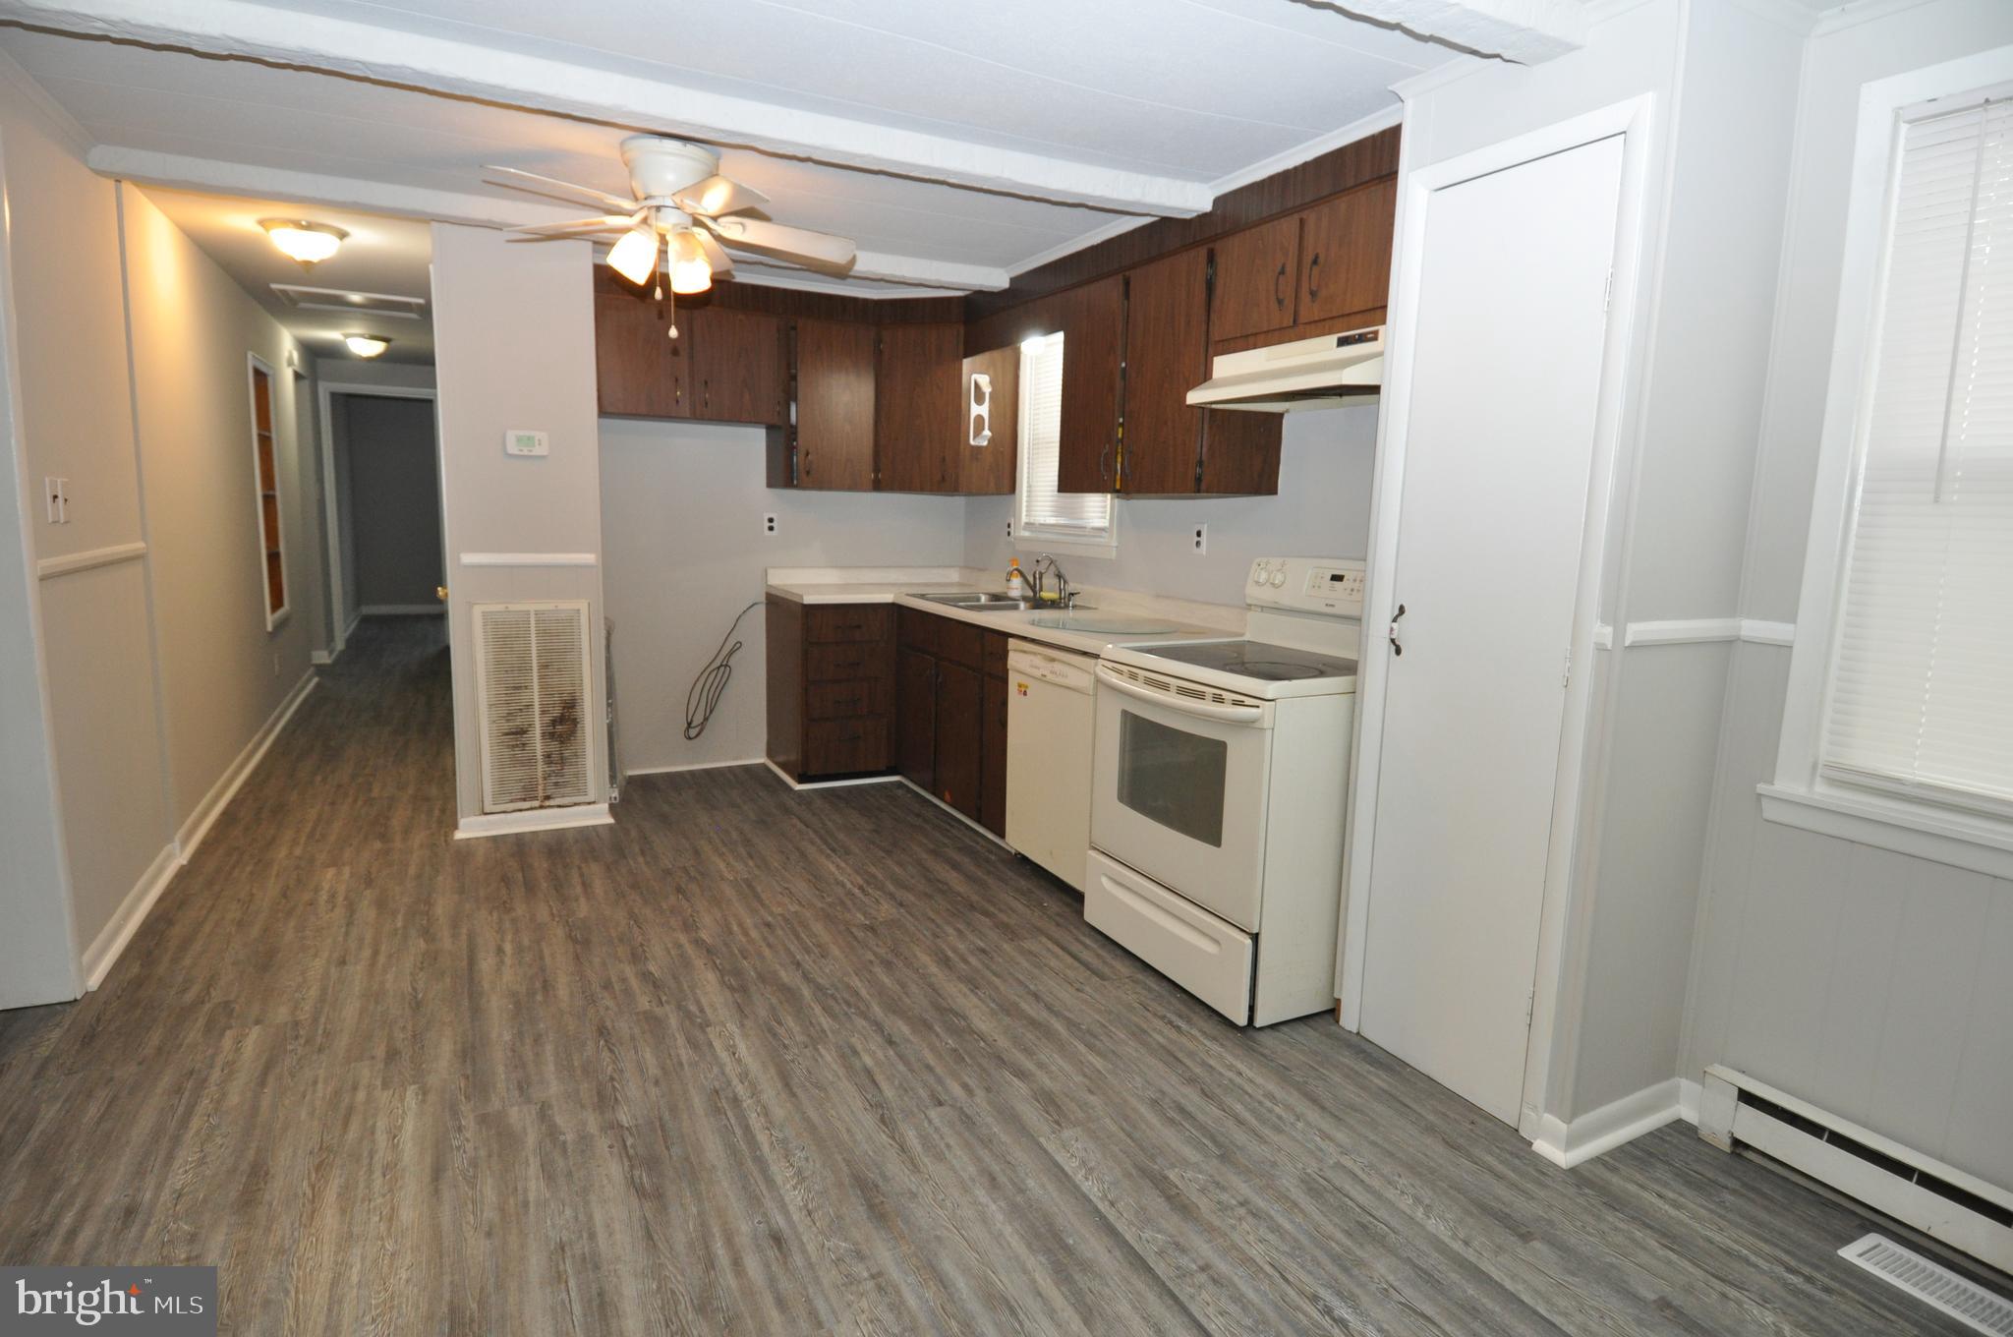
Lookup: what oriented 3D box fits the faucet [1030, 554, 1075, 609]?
[{"bbox_3d":[0.195,-0.384,4.510,0.150,0.225,0.130,-3,10,-29],"label":"faucet"}]

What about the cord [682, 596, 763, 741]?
[{"bbox_3d":[-1.403,0.013,5.019,0.411,0.689,0.040,-4,10,-28],"label":"cord"}]

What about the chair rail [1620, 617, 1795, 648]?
[{"bbox_3d":[1.402,-0.068,1.999,0.445,0.046,0.115,-3,10,-29],"label":"chair rail"}]

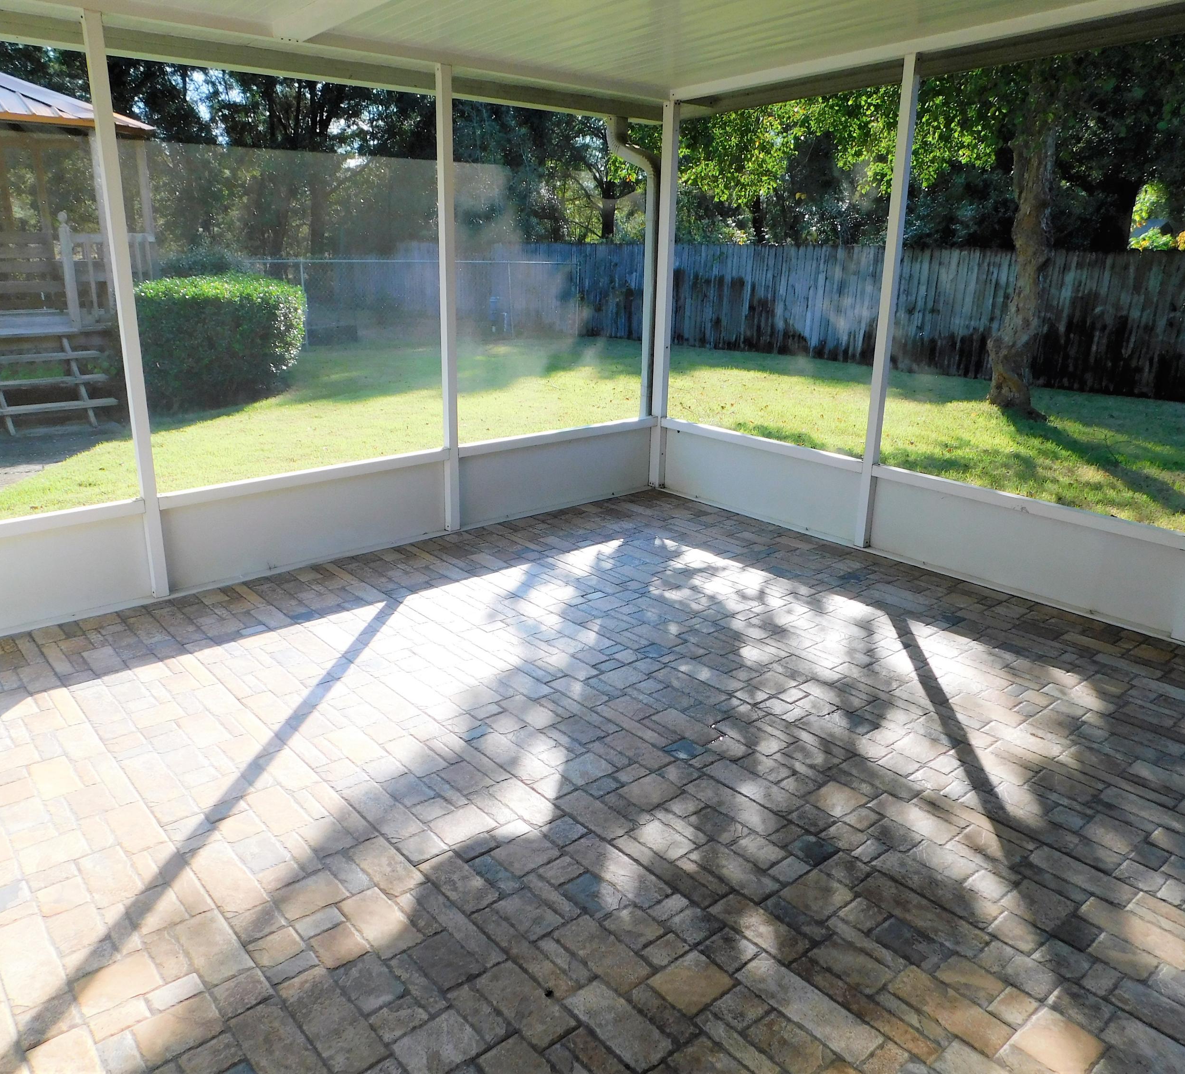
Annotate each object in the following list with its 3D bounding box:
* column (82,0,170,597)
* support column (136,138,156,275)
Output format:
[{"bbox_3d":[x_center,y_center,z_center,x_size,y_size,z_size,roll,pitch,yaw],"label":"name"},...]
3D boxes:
[{"bbox_3d":[-1.754,-0.784,3.600,0.052,2.150,0.053,-14,24,-40],"label":"column"},{"bbox_3d":[-4.792,-3.362,10.314,0.090,1.770,0.090,-16,24,-42],"label":"support column"}]

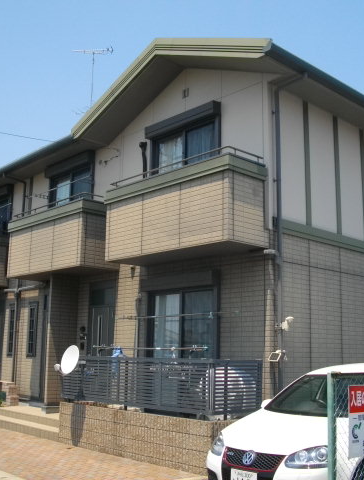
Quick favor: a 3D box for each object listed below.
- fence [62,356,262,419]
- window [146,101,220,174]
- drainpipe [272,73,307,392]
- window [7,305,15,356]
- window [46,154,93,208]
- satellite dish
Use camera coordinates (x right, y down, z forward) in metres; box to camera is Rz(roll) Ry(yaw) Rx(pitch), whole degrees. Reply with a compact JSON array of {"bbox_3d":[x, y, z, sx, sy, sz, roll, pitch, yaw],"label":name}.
[{"bbox_3d":[-0.515,2.334,9.421,1.040,0.780,3.770,11,-15,-42],"label":"fence"},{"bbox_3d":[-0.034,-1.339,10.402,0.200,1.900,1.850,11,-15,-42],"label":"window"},{"bbox_3d":[1.625,0.330,8.345,0.100,5.800,0.630,11,-15,-42],"label":"drainpipe"},{"bbox_3d":[-4.217,2.246,14.325,0.100,1.330,0.440,11,-15,-42],"label":"window"},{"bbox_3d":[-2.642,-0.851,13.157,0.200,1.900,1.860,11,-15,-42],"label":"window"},{"bbox_3d":[-1.957,2.063,9.846,0.300,0.540,0.480,11,-15,-42],"label":"satellite dish"}]

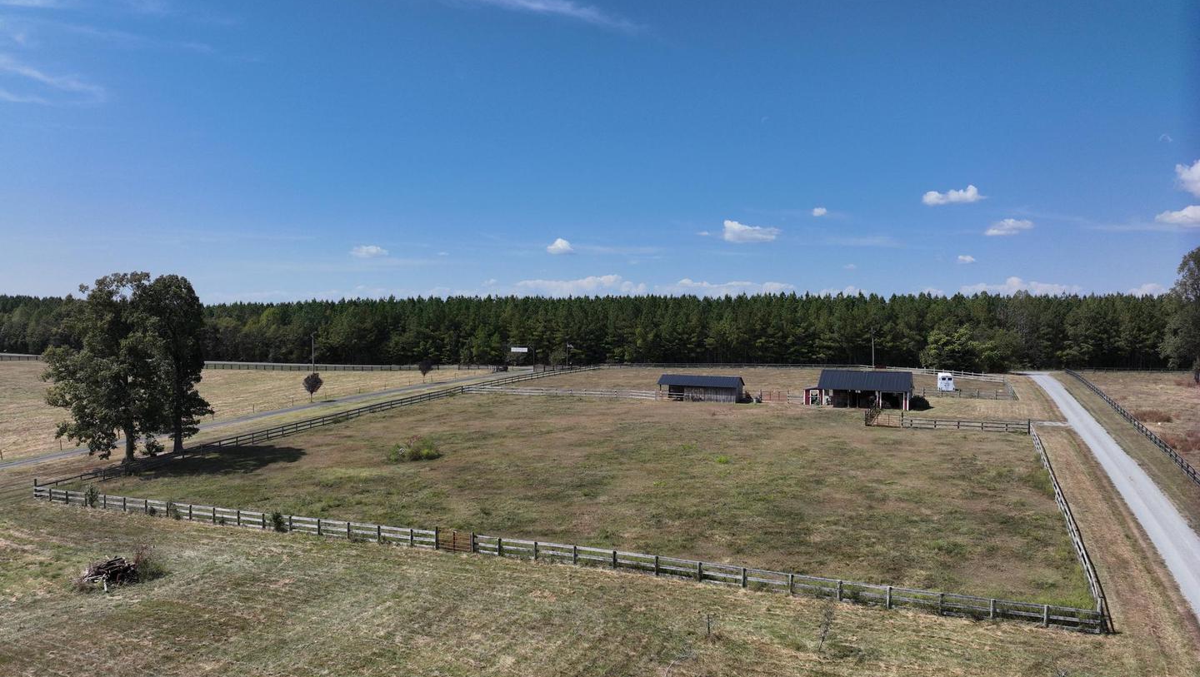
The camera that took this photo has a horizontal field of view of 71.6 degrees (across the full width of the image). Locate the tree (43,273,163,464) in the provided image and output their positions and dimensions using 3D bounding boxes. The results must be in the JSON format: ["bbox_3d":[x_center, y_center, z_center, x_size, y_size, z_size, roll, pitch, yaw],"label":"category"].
[{"bbox_3d":[-50.400,3.050,84.500,11.300,19.500,11.000,-1,2,-31],"label":"tree"}]

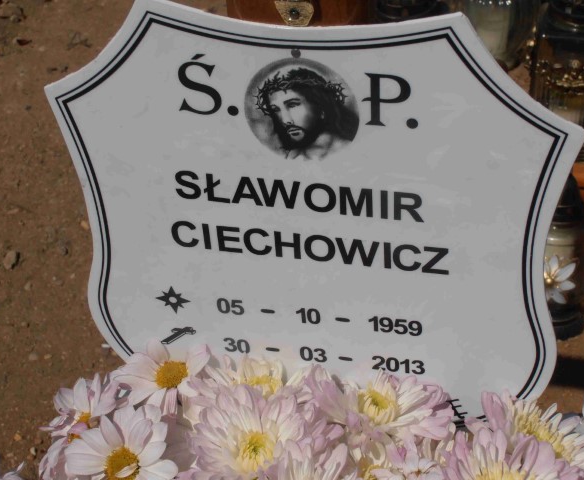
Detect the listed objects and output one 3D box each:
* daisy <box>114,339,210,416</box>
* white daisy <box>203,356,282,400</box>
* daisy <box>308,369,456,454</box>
[{"bbox_3d":[-0.067,0.072,0.660,0.049,0.020,0.044,0,65,-5],"label":"daisy"},{"bbox_3d":[-0.022,0.074,0.665,0.050,0.025,0.042,0,59,0],"label":"white daisy"},{"bbox_3d":[0.045,0.088,0.645,0.067,0.028,0.052,0,55,6],"label":"daisy"}]

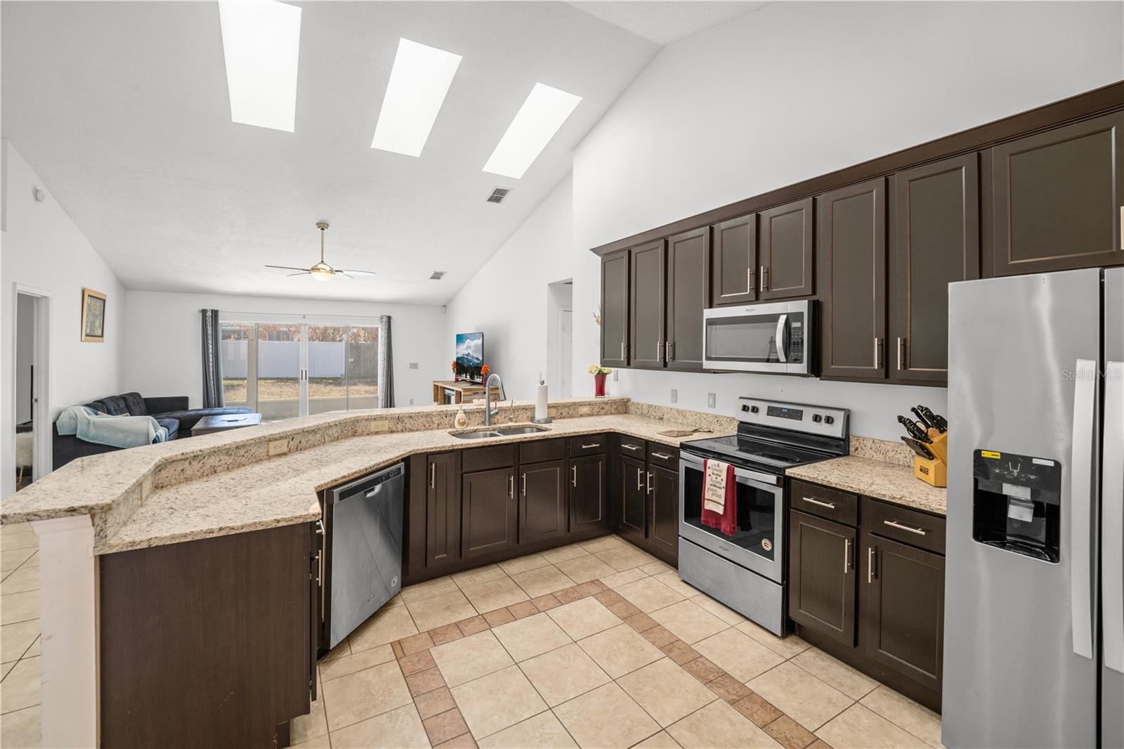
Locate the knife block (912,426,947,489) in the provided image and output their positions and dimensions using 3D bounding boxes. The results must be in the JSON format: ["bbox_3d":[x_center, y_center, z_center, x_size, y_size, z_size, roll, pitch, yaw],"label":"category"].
[{"bbox_3d":[1.874,0.404,2.135,0.215,0.255,0.140,0,3,9],"label":"knife block"}]

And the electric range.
[{"bbox_3d":[1.282,0.821,2.854,0.705,1.190,0.757,-2,4,-32],"label":"electric range"}]

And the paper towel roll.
[{"bbox_3d":[-0.184,0.251,3.930,0.118,0.290,0.118,0,3,0],"label":"paper towel roll"}]

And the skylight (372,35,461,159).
[{"bbox_3d":[-1.416,-2.535,4.121,0.500,0.080,1.370,-3,-11,-32],"label":"skylight"}]

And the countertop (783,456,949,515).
[{"bbox_3d":[1.684,0.546,2.233,0.655,0.038,0.696,-2,4,-32],"label":"countertop"}]

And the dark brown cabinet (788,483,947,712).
[{"bbox_3d":[1.707,1.011,2.273,0.625,0.895,0.696,-2,4,-32],"label":"dark brown cabinet"}]

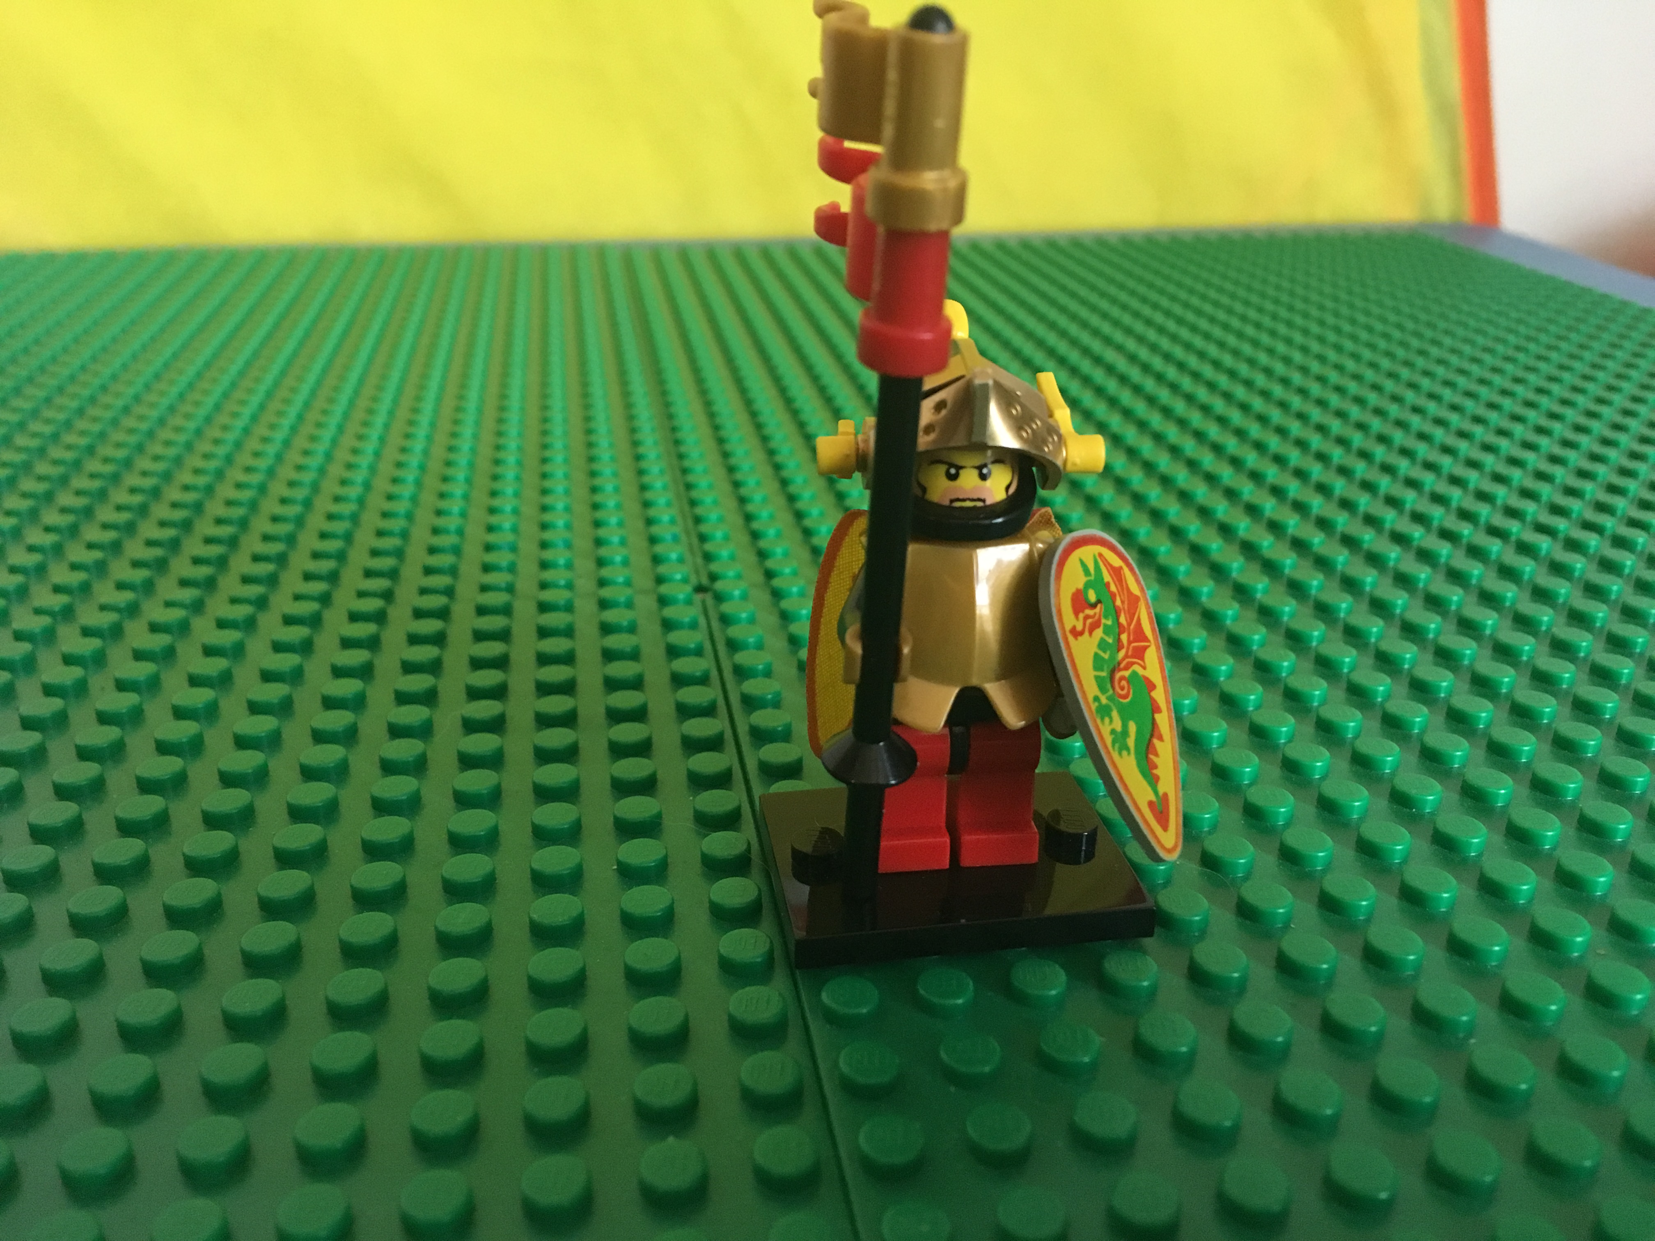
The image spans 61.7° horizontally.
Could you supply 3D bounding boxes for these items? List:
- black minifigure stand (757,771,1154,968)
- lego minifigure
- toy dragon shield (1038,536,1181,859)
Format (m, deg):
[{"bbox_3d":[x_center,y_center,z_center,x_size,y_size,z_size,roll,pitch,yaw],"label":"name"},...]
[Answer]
[{"bbox_3d":[0.011,0.022,0.130,0.032,0.005,0.024,-3,24,-8],"label":"black minifigure stand"},{"bbox_3d":[0.011,-0.001,0.119,0.025,0.050,0.017,-3,24,-8],"label":"lego minifigure"},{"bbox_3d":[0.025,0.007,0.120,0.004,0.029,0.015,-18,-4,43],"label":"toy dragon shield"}]

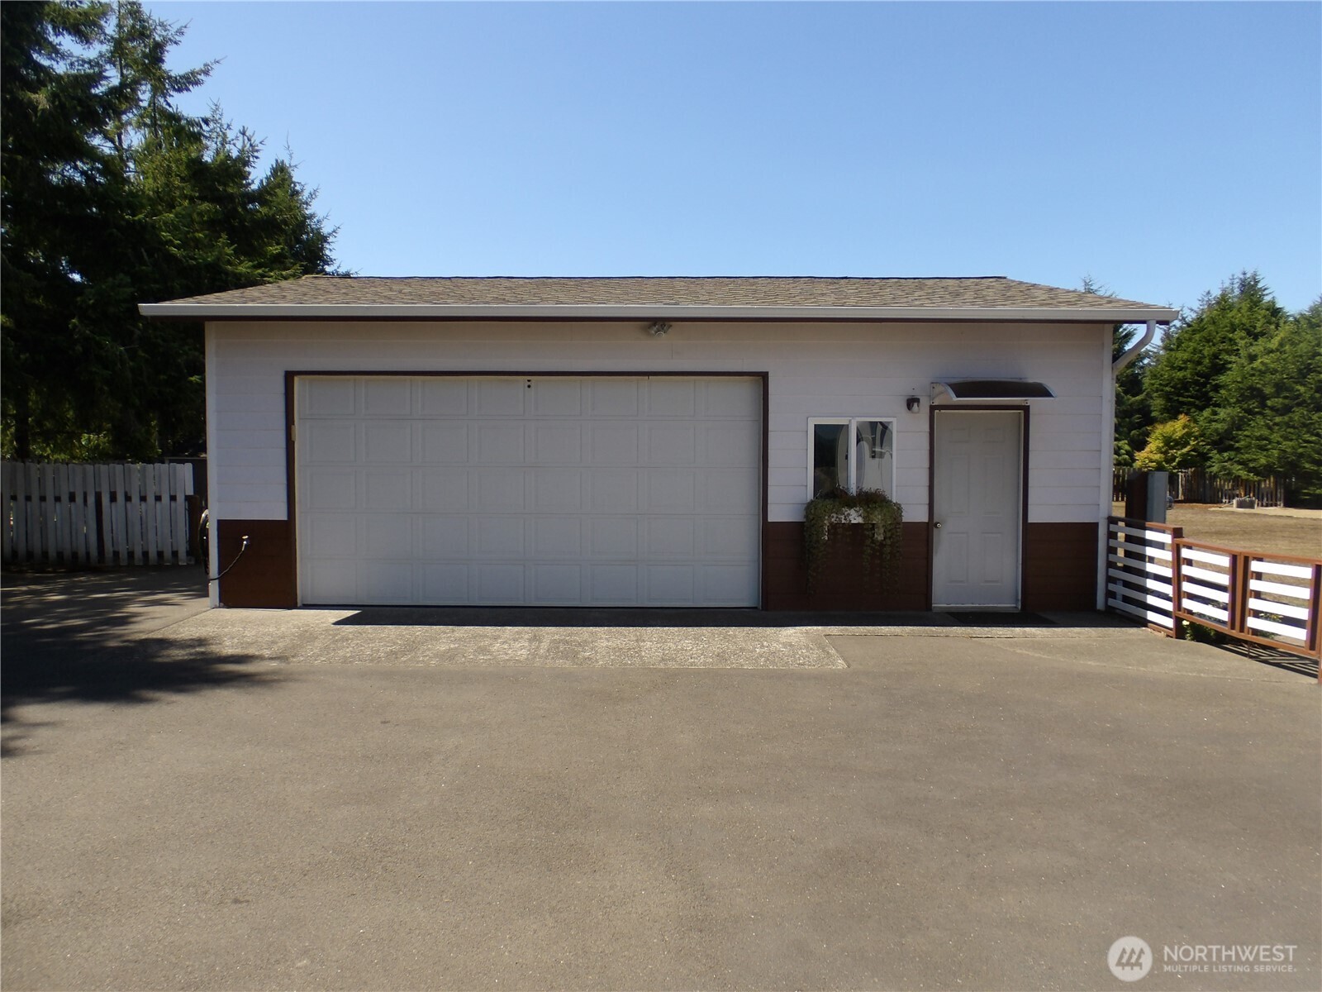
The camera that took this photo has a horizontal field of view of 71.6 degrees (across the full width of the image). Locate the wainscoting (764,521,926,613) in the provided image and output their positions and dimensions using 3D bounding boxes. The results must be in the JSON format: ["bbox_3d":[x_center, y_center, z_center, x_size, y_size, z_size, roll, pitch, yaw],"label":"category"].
[{"bbox_3d":[1.960,0.734,9.639,1.721,0.941,0.050,0,3,0],"label":"wainscoting"}]

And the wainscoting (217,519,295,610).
[{"bbox_3d":[-4.254,0.712,9.668,0.849,0.939,0.050,0,3,0],"label":"wainscoting"}]

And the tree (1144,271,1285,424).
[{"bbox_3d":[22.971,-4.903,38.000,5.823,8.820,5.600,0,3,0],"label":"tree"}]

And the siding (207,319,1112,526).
[{"bbox_3d":[-0.040,-0.767,9.606,9.416,2.126,0.100,0,3,0],"label":"siding"}]

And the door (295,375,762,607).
[{"bbox_3d":[-1.404,-0.058,9.644,5.074,2.491,0.120,0,3,0],"label":"door"}]

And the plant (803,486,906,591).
[{"bbox_3d":[1.940,0.435,9.420,1.018,1.064,0.380,0,3,0],"label":"plant"}]

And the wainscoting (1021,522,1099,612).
[{"bbox_3d":[4.182,0.741,9.628,0.799,0.935,0.050,0,3,0],"label":"wainscoting"}]

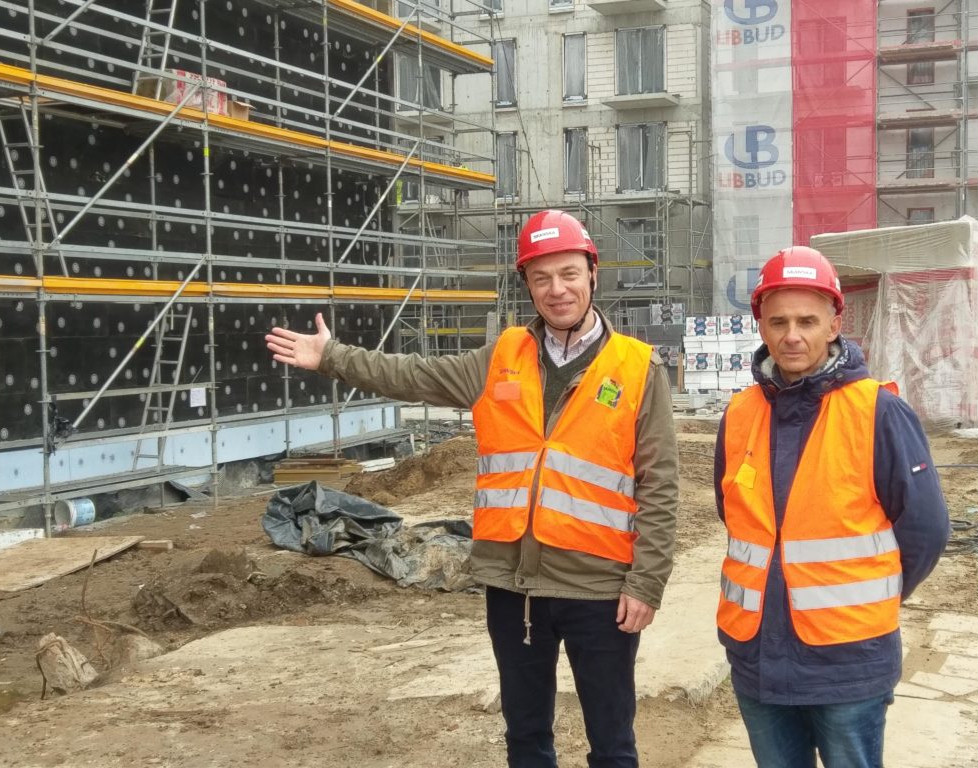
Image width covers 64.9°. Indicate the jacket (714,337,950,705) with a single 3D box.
[{"bbox_3d":[0.835,0.300,1.880,0.560,0.840,0.370,4,7,40],"label":"jacket"}]

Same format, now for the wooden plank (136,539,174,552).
[{"bbox_3d":[-3.110,1.500,7.100,0.330,0.065,0.100,0,5,-3],"label":"wooden plank"}]

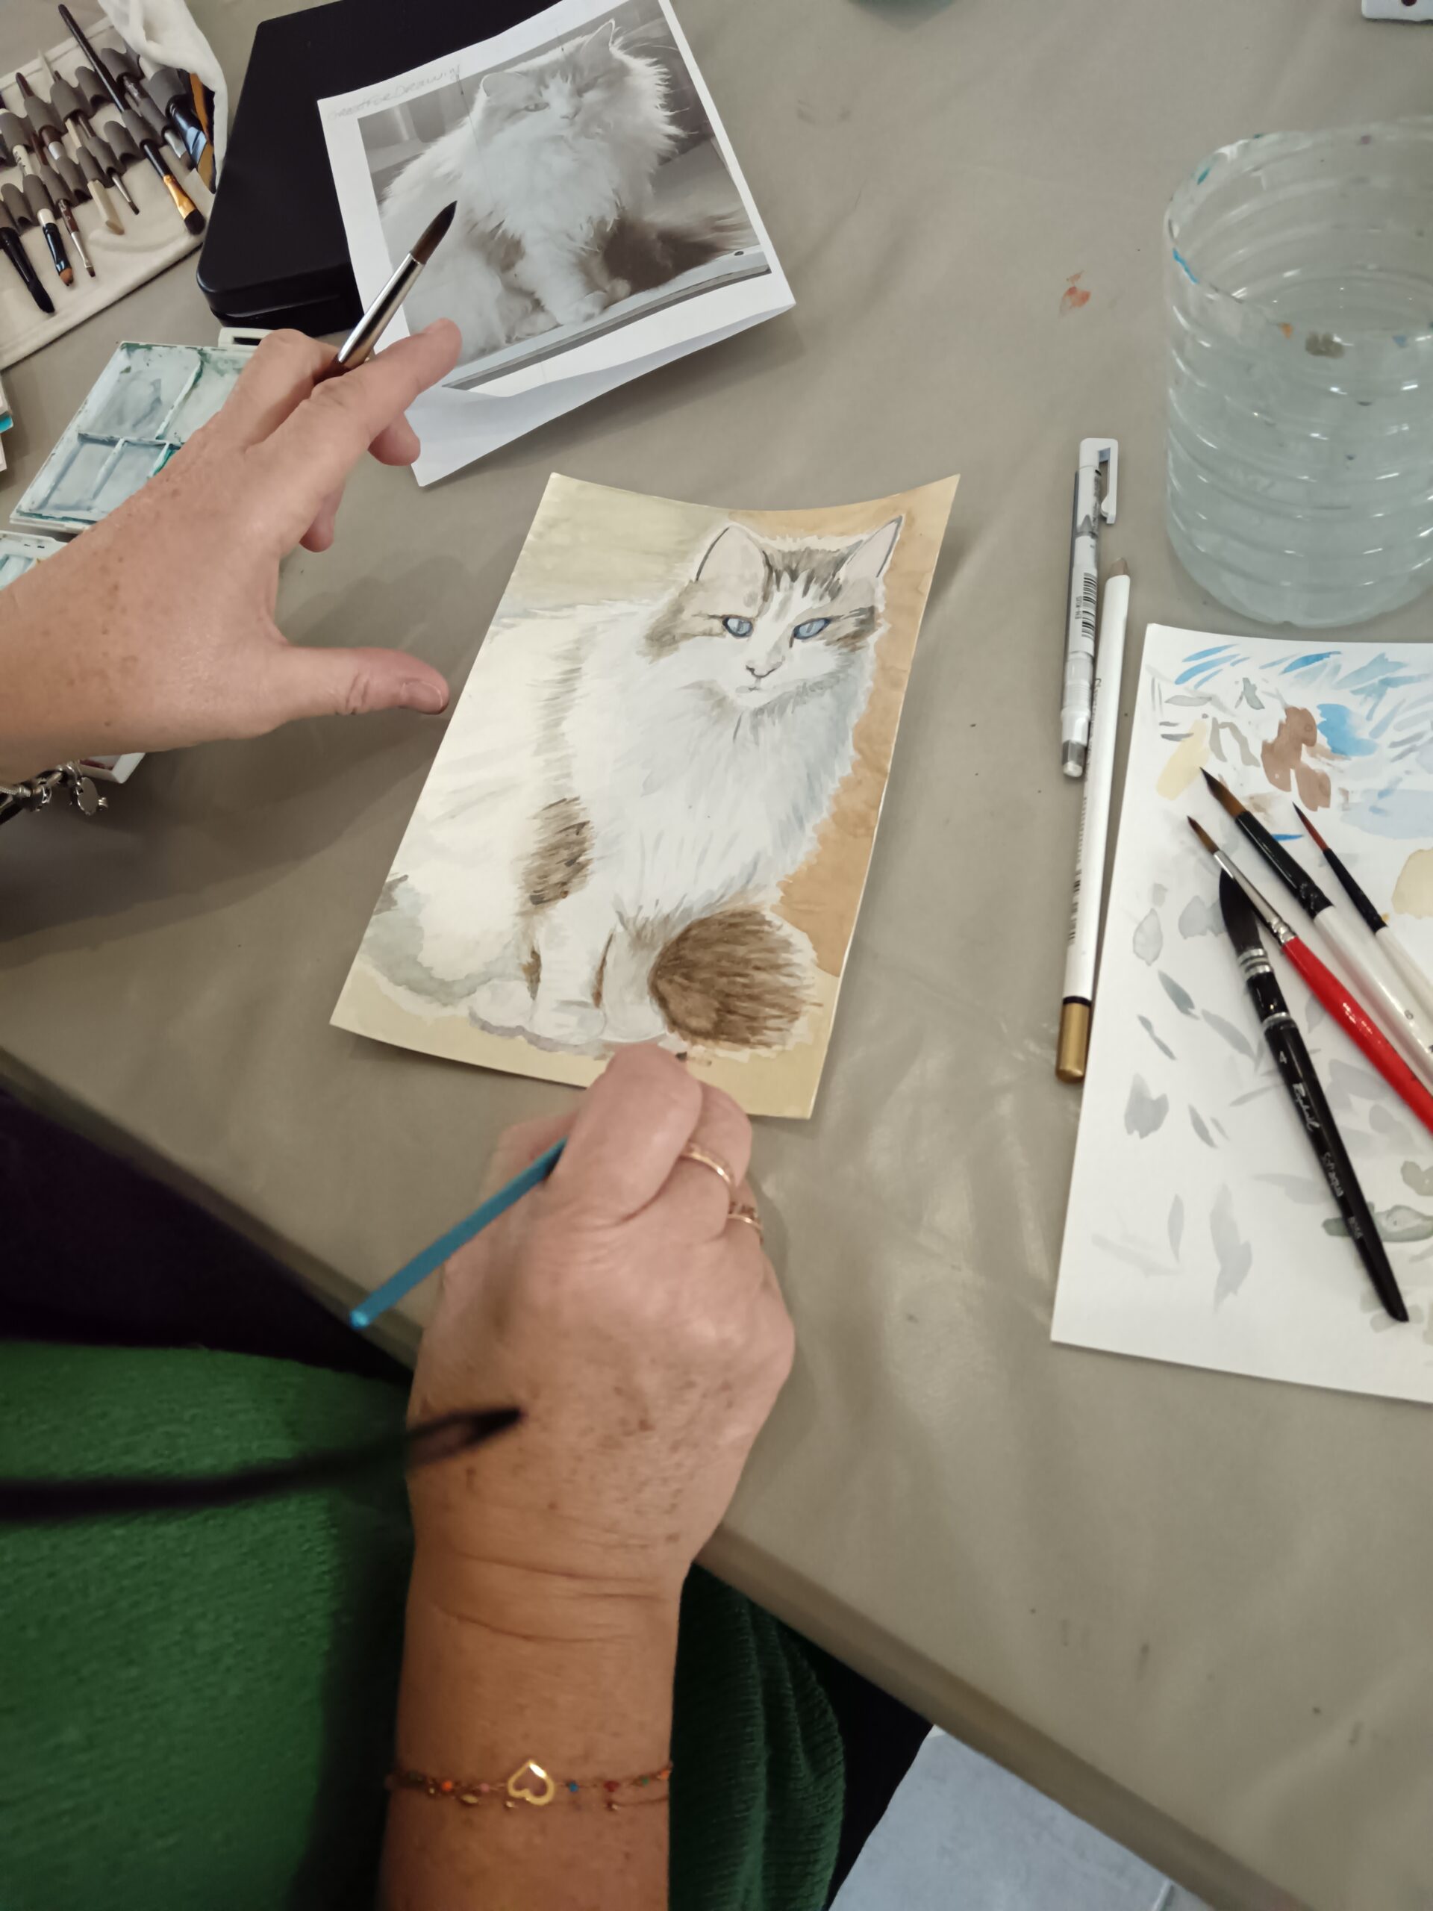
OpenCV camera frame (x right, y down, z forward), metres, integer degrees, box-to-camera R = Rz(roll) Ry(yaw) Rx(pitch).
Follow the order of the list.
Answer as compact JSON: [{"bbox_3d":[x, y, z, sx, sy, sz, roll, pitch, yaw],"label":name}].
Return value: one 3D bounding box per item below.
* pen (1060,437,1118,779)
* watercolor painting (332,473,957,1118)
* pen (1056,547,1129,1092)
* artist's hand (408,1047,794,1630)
[{"bbox_3d":[0.112,-0.107,0.445,0.013,0.009,0.123,2,67,15],"label":"pen"},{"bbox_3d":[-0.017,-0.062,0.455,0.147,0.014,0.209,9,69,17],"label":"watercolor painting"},{"bbox_3d":[0.107,-0.043,0.418,0.008,0.008,0.166,5,67,16],"label":"pen"},{"bbox_3d":[-0.025,0.084,0.357,0.086,0.064,0.142,1,59,14],"label":"artist's hand"}]

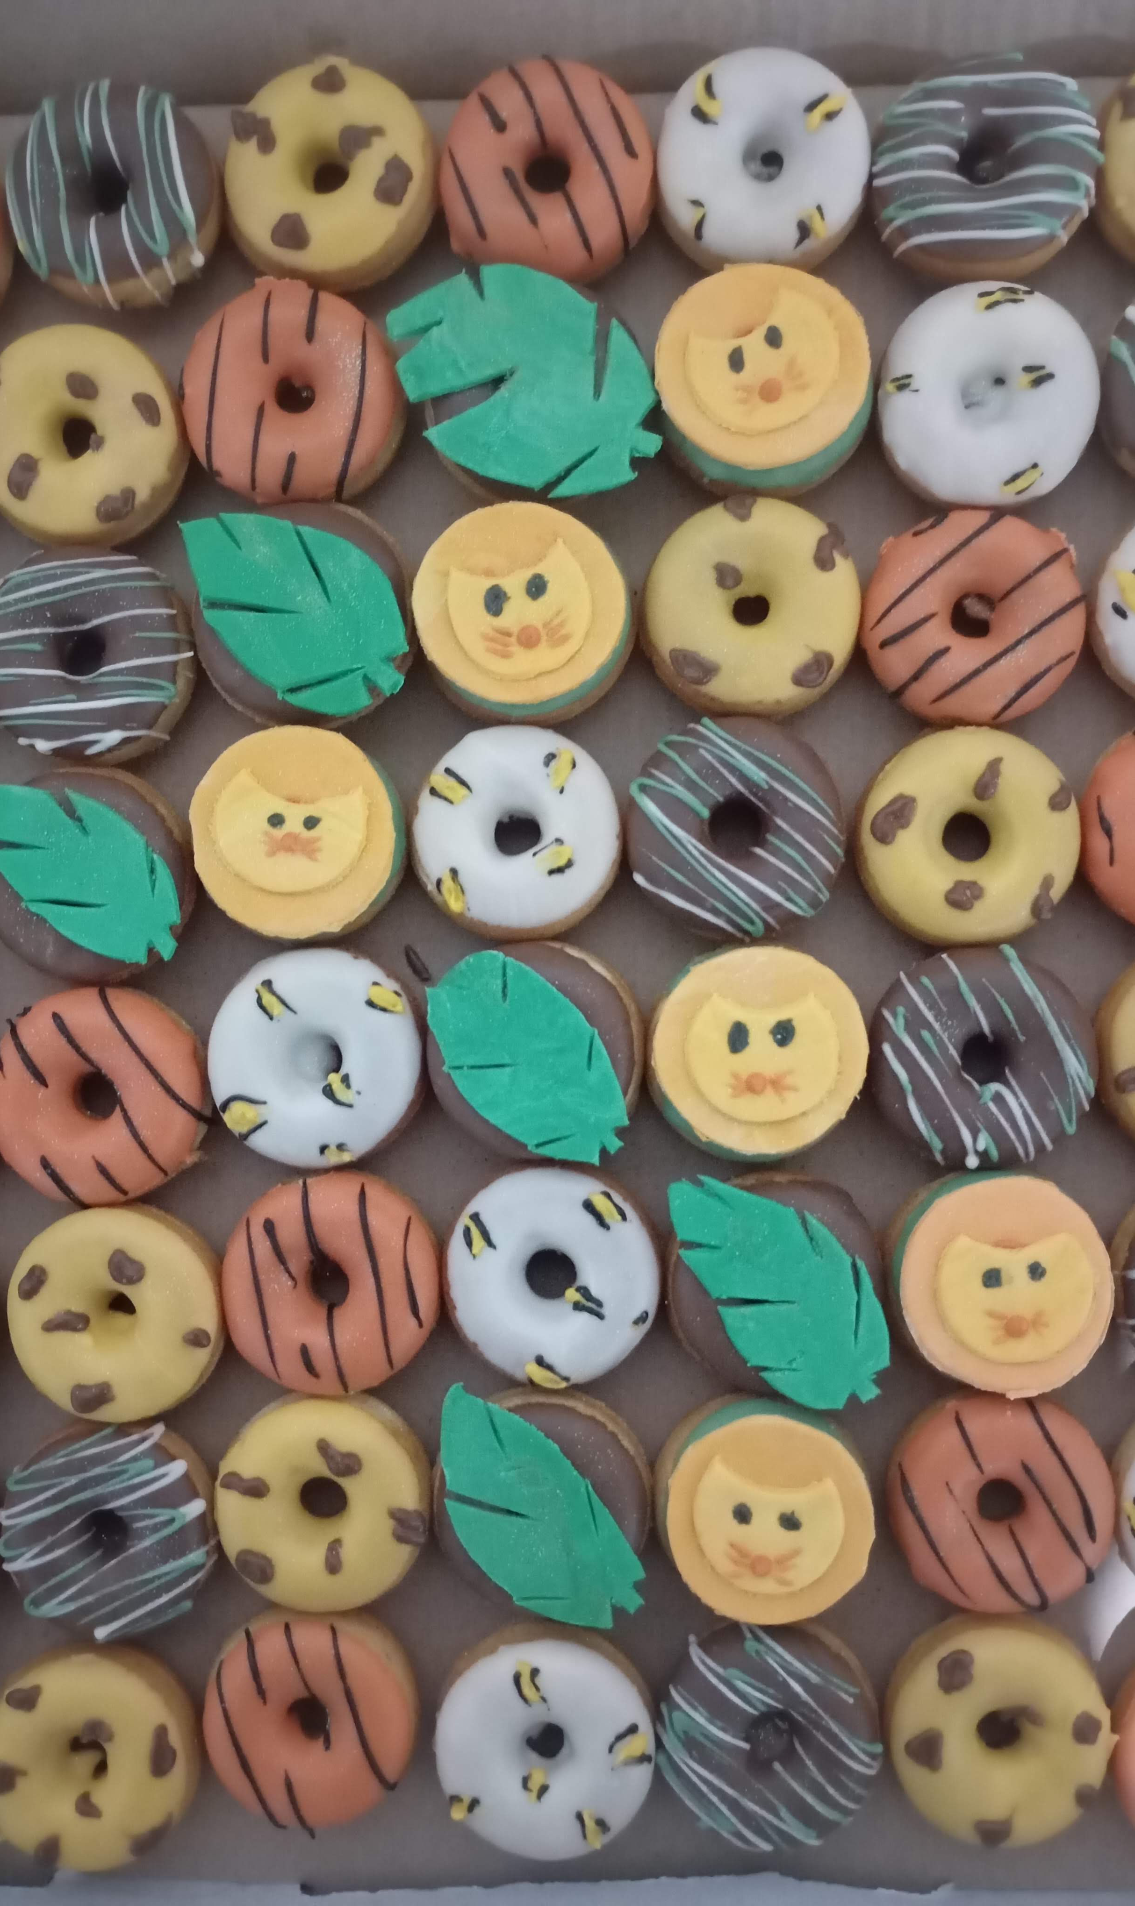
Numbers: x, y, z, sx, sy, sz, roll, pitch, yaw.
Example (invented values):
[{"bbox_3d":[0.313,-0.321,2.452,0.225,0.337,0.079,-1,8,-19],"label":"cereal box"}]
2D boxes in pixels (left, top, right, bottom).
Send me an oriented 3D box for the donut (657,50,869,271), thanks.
[{"bbox_3d":[0.053,-0.215,0.419,0.057,0.026,0.057,0,88,1],"label":"donut"}]

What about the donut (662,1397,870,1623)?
[{"bbox_3d":[0.051,0.144,0.405,0.056,0.029,0.056,0,88,1],"label":"donut"}]

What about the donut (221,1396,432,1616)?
[{"bbox_3d":[-0.061,0.138,0.388,0.052,0.025,0.052,0,88,1],"label":"donut"}]

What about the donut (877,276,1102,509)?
[{"bbox_3d":[0.107,-0.143,0.395,0.054,0.025,0.055,0,88,1],"label":"donut"}]

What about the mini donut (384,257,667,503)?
[{"bbox_3d":[-0.010,-0.133,0.359,0.072,0.005,0.049,34,89,5],"label":"mini donut"}]

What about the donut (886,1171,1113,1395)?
[{"bbox_3d":[0.105,0.081,0.376,0.053,0.027,0.053,0,90,3],"label":"donut"}]

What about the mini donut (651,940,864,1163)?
[{"bbox_3d":[0.047,0.025,0.379,0.053,0.027,0.053,0,90,3],"label":"mini donut"}]

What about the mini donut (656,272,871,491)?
[{"bbox_3d":[0.048,-0.141,0.380,0.053,0.027,0.053,0,90,3],"label":"mini donut"}]

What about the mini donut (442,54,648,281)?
[{"bbox_3d":[-0.005,-0.194,0.384,0.053,0.025,0.053,0,90,3],"label":"mini donut"}]

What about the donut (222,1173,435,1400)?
[{"bbox_3d":[-0.055,0.076,0.359,0.051,0.022,0.051,0,86,3],"label":"donut"}]

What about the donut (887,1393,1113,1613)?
[{"bbox_3d":[0.108,0.137,0.386,0.053,0.025,0.052,0,88,1],"label":"donut"}]

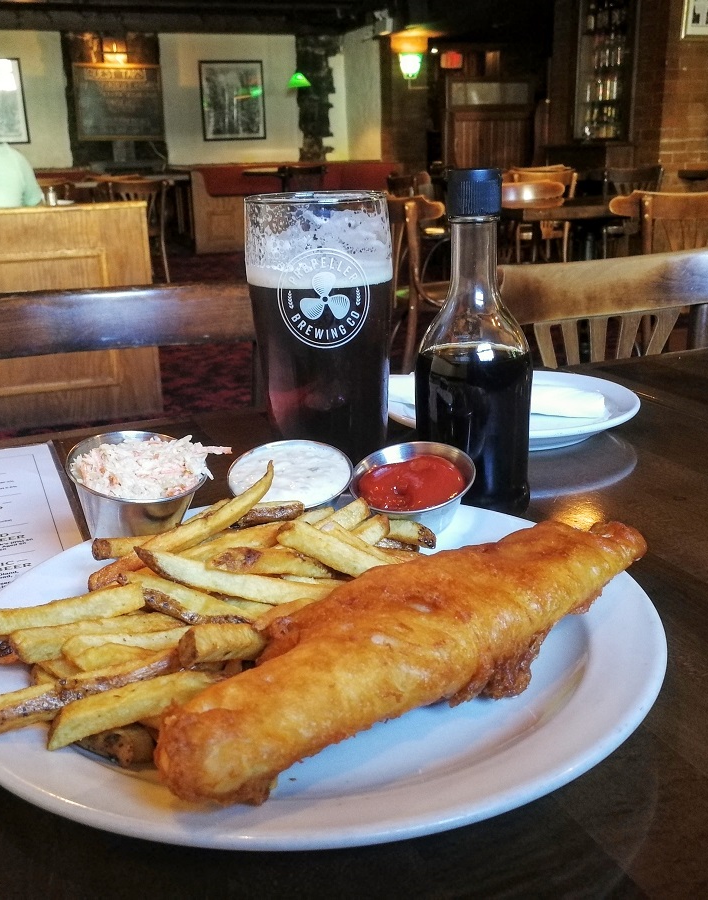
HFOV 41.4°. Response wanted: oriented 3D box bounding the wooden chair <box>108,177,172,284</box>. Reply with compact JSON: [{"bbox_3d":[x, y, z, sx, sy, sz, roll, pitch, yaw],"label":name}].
[{"bbox_3d":[-1.454,-1.409,6.378,0.450,0.836,0.510,-7,18,-17],"label":"wooden chair"}]

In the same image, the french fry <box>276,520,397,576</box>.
[{"bbox_3d":[-0.004,0.045,0.405,0.062,0.013,0.014,16,24,29],"label":"french fry"}]

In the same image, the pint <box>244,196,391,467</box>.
[{"bbox_3d":[-0.021,-0.065,0.579,0.088,0.173,0.088,-2,17,0],"label":"pint"}]

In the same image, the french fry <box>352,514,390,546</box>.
[{"bbox_3d":[0.003,0.040,0.432,0.045,0.013,0.014,-29,30,-30],"label":"french fry"}]

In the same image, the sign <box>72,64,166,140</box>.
[{"bbox_3d":[-2.404,-3.557,9.553,0.870,0.750,0.040,-8,19,-19],"label":"sign"}]

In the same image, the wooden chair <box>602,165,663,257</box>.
[{"bbox_3d":[1.364,-1.122,5.230,0.500,0.840,0.520,-11,20,-27],"label":"wooden chair"}]

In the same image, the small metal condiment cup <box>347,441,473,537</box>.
[{"bbox_3d":[0.031,0.025,0.467,0.062,0.030,0.062,-6,32,4],"label":"small metal condiment cup"}]

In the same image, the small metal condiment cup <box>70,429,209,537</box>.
[{"bbox_3d":[-0.107,0.025,0.456,0.065,0.042,0.065,9,29,-6],"label":"small metal condiment cup"}]

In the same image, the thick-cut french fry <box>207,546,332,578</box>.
[{"bbox_3d":[-0.034,0.050,0.404,0.059,0.013,0.014,3,18,0],"label":"thick-cut french fry"}]

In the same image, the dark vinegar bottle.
[{"bbox_3d":[0.070,-0.061,0.541,0.066,0.192,0.066,-1,18,0],"label":"dark vinegar bottle"}]

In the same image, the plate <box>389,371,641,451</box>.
[{"bbox_3d":[0.116,-0.029,0.718,0.202,0.023,0.202,-1,18,0],"label":"plate"}]

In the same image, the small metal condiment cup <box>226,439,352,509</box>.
[{"bbox_3d":[-0.032,0.025,0.484,0.064,0.032,0.064,-3,33,2],"label":"small metal condiment cup"}]

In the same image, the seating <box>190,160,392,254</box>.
[{"bbox_3d":[-0.603,-2.642,10.012,2.230,0.940,0.700,-1,18,0],"label":"seating"}]

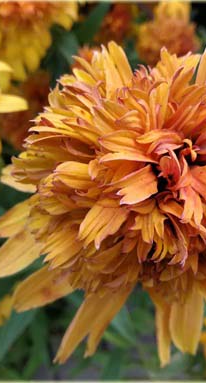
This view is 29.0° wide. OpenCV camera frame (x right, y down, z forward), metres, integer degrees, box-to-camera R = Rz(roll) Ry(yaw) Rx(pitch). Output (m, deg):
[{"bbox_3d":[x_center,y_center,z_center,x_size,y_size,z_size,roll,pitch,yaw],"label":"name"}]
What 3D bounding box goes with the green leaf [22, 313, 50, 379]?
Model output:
[{"bbox_3d":[-0.075,0.174,0.450,0.030,0.068,0.030,0,28,0],"label":"green leaf"}]

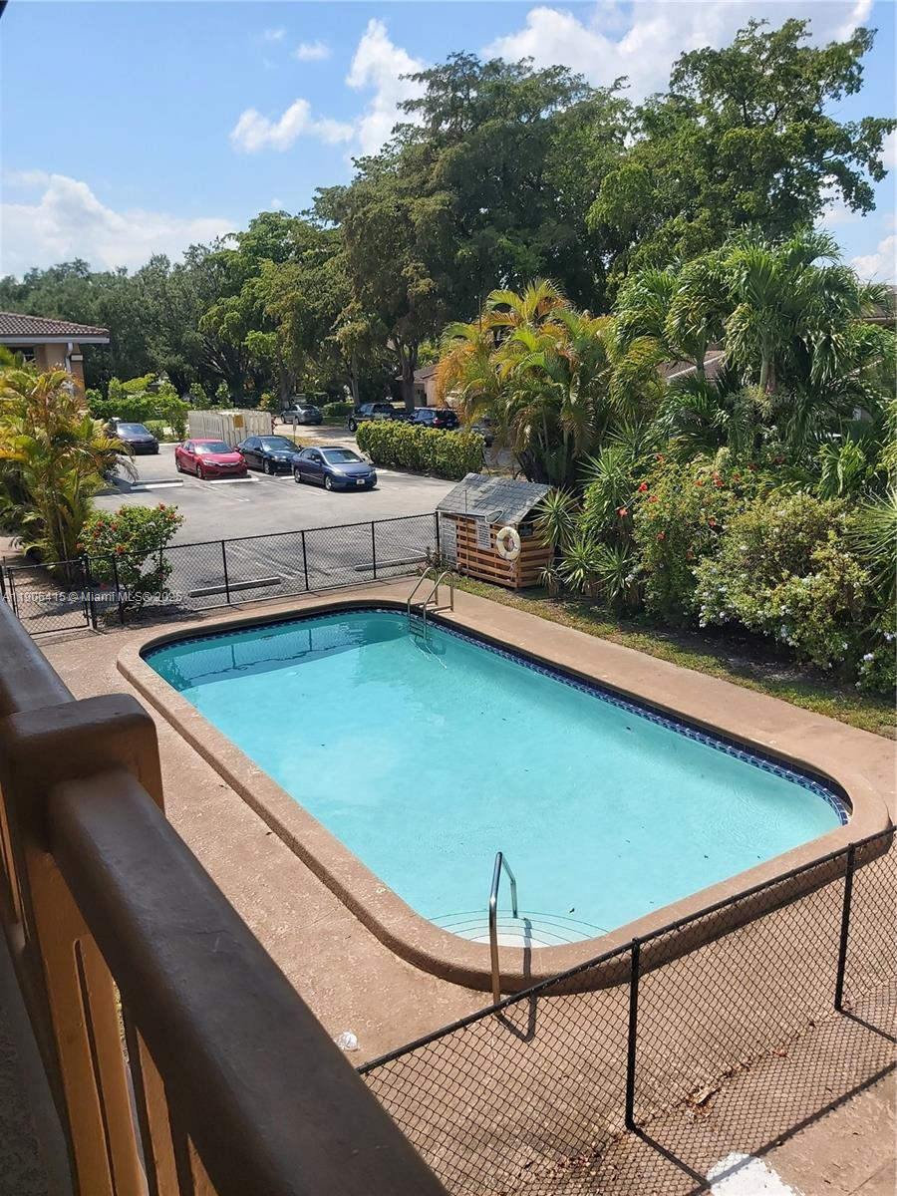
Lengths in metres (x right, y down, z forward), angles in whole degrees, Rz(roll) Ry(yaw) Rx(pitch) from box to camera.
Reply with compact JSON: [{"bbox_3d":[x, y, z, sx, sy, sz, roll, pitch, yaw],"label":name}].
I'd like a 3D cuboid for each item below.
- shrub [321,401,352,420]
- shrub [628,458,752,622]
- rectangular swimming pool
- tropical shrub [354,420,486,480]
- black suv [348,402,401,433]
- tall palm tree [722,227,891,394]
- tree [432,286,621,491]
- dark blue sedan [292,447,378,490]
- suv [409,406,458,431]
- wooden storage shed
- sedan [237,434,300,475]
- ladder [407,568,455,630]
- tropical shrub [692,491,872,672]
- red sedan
[{"bbox_3d":[-9.072,-15.435,74.000,2.900,1.500,2.200,-10,17,-32],"label":"shrub"},{"bbox_3d":[4.150,-0.988,15.280,1.650,2.550,1.950,-10,17,-32],"label":"shrub"},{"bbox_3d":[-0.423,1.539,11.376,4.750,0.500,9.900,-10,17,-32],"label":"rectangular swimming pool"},{"bbox_3d":[-1.388,-6.303,37.775,1.350,1.800,9.600,-9,16,-27],"label":"tropical shrub"},{"bbox_3d":[-5.057,-12.407,61.801,1.980,1.900,4.950,-10,17,-31],"label":"black suv"},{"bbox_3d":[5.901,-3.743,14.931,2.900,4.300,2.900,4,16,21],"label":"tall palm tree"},{"bbox_3d":[2.630,-7.010,30.200,6.000,6.900,5.400,0,14,5],"label":"tree"},{"bbox_3d":[-4.235,-4.869,33.178,1.755,1.435,4.490,-10,17,-31],"label":"dark blue sedan"},{"bbox_3d":[-1.271,-11.411,58.038,1.880,1.690,4.650,-10,17,-31],"label":"suv"},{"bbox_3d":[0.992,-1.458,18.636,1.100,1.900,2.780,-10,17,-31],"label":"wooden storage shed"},{"bbox_3d":[-7.580,-6.160,38.640,1.790,1.450,4.660,-10,17,-31],"label":"sedan"},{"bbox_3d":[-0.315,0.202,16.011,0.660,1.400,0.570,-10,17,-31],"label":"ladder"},{"bbox_3d":[5.040,-0.450,13.743,2.100,2.205,2.577,-10,17,-31],"label":"tropical shrub"},{"bbox_3d":[-10.021,-5.937,37.795,1.800,1.416,4.630,-11,17,-32],"label":"red sedan"}]

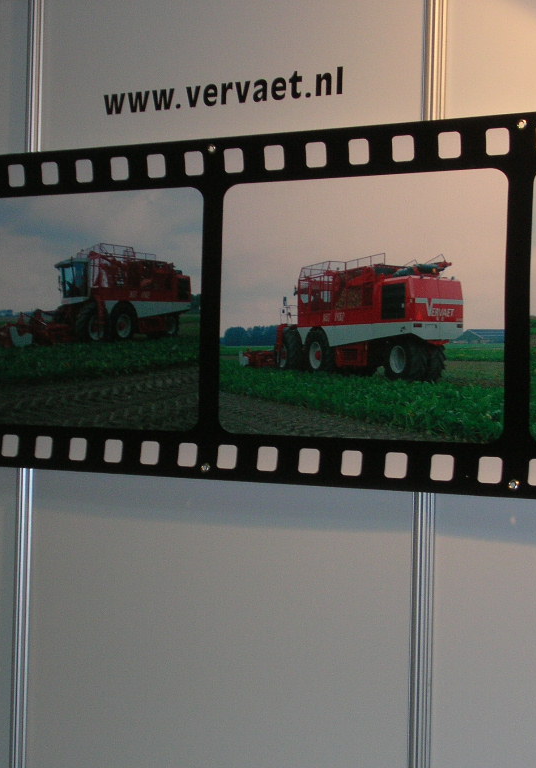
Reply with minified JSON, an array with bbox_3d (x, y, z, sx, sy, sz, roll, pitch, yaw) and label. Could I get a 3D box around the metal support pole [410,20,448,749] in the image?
[{"bbox_3d":[0.266,0.451,3.532,0.040,2.500,0.040,1,0,39],"label":"metal support pole"}]

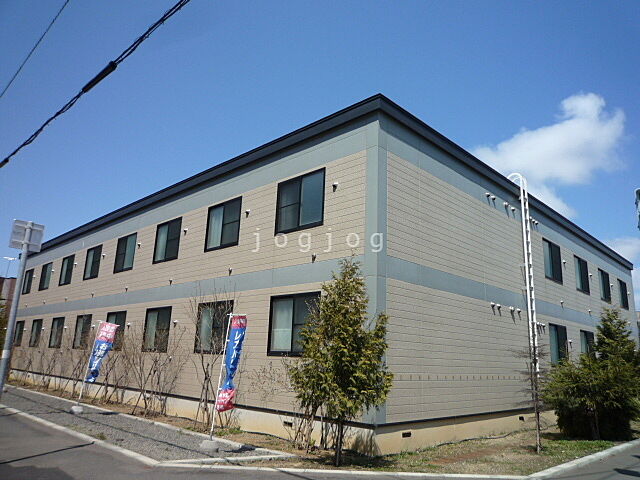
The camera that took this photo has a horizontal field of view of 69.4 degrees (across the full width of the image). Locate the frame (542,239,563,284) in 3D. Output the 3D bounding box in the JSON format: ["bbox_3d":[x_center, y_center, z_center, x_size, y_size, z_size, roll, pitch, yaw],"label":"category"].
[{"bbox_3d":[8.287,0.777,16.409,0.130,1.380,1.680,-12,-19,43],"label":"frame"}]

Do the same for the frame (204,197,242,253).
[{"bbox_3d":[-2.765,-0.415,13.153,1.680,1.380,0.130,-12,-19,43],"label":"frame"}]

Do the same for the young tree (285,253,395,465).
[{"bbox_3d":[0.400,1.959,7.933,1.650,3.500,1.650,2,-14,0],"label":"young tree"}]

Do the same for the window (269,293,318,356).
[{"bbox_3d":[-0.581,1.886,10.156,1.660,1.360,0.120,-12,-20,43],"label":"window"}]

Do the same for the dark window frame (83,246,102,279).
[{"bbox_3d":[-9.680,0.995,19.718,1.680,1.380,0.130,-12,-19,43],"label":"dark window frame"}]

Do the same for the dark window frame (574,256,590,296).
[{"bbox_3d":[10.453,1.427,18.415,0.120,1.360,1.680,-12,-20,43],"label":"dark window frame"}]

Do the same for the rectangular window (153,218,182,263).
[{"bbox_3d":[-5.060,0.053,15.333,1.680,1.380,0.130,-12,-19,43],"label":"rectangular window"}]

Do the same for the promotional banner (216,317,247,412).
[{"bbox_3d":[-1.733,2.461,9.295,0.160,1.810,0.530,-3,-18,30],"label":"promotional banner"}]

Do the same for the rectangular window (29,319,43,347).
[{"bbox_3d":[-14.352,4.718,23.361,1.680,1.380,0.130,-12,-19,43],"label":"rectangular window"}]

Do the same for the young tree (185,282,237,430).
[{"bbox_3d":[-2.602,2.792,11.189,1.050,3.270,0.950,-12,-19,43],"label":"young tree"}]

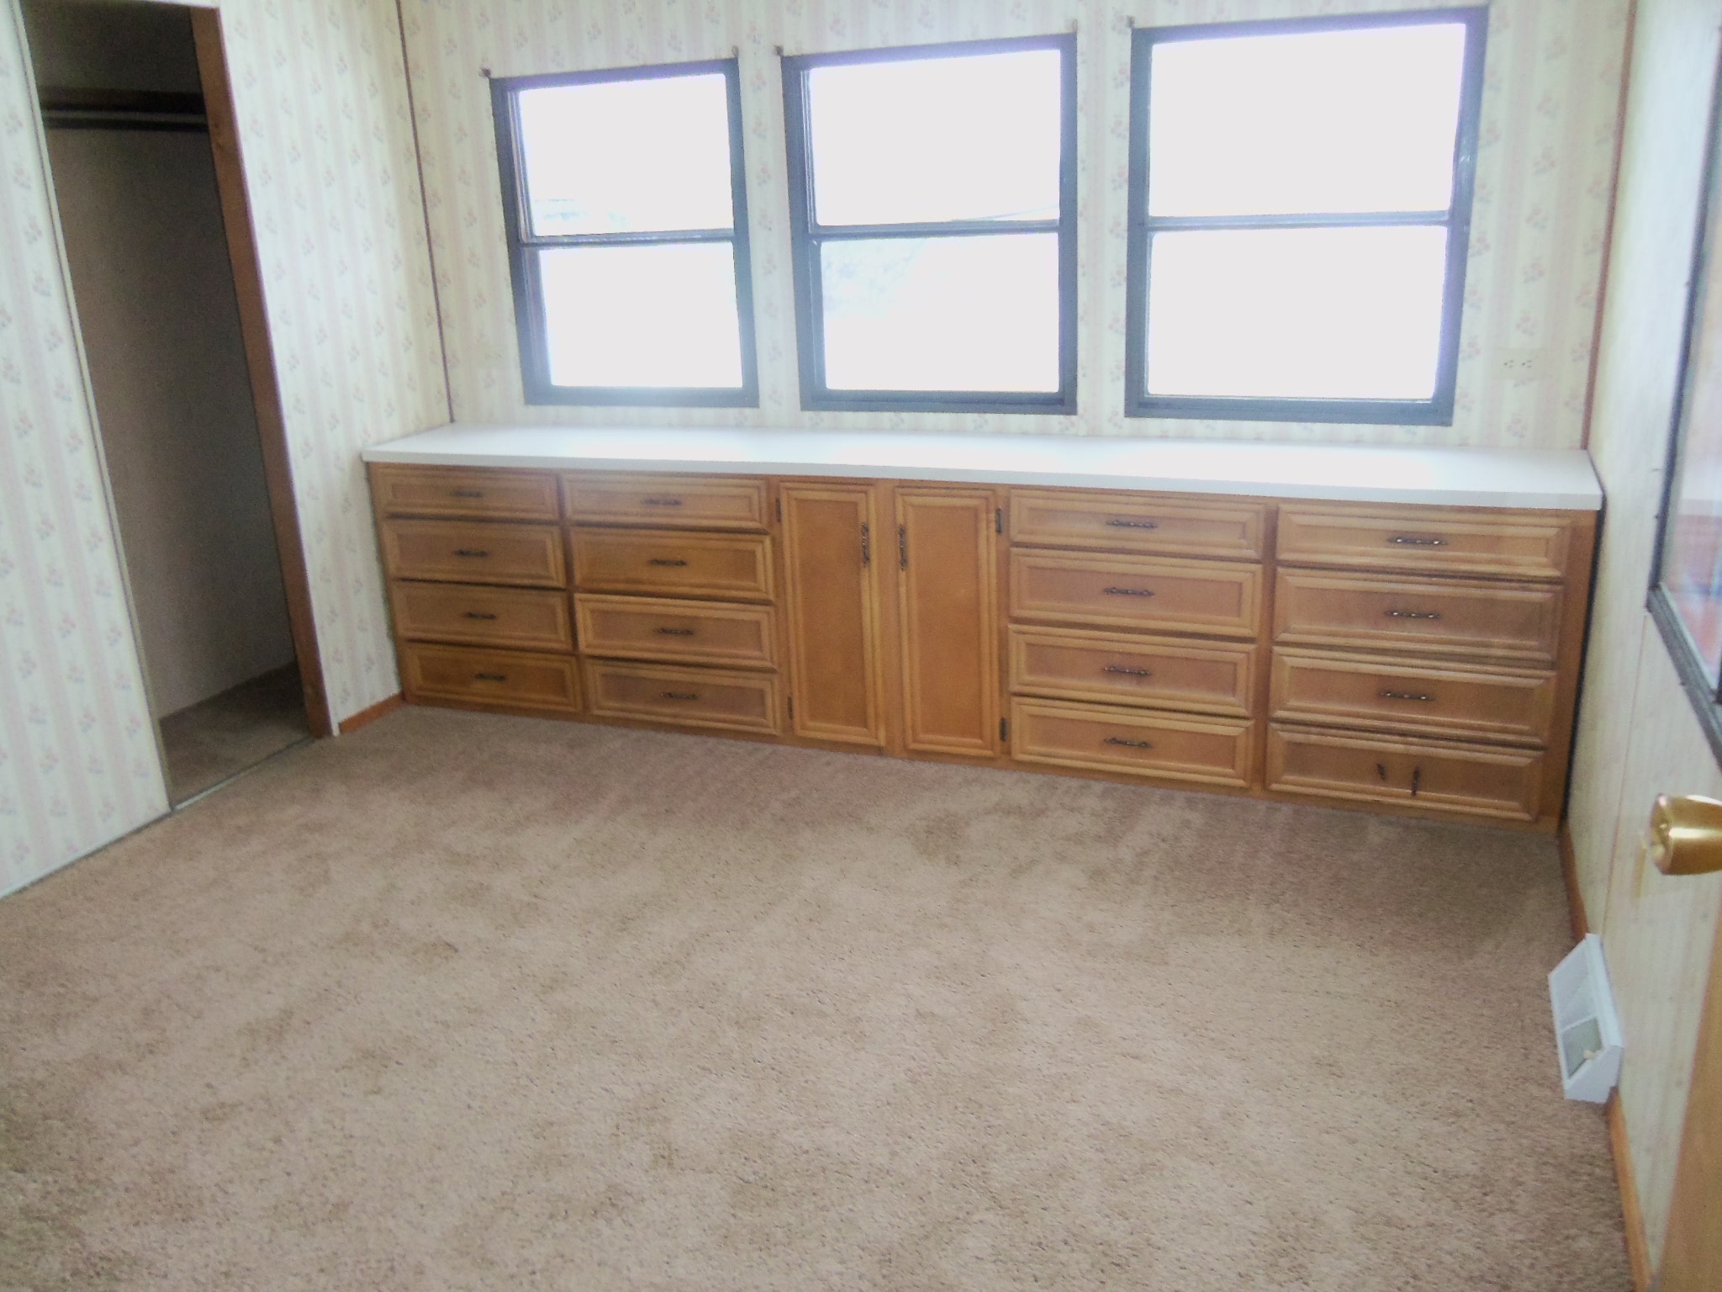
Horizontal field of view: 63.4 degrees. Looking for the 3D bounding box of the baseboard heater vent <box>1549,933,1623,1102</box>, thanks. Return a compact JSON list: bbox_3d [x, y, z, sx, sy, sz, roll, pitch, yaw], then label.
[{"bbox_3d":[1.249,0.630,2.406,0.075,0.115,0.383,5,18,22],"label":"baseboard heater vent"}]

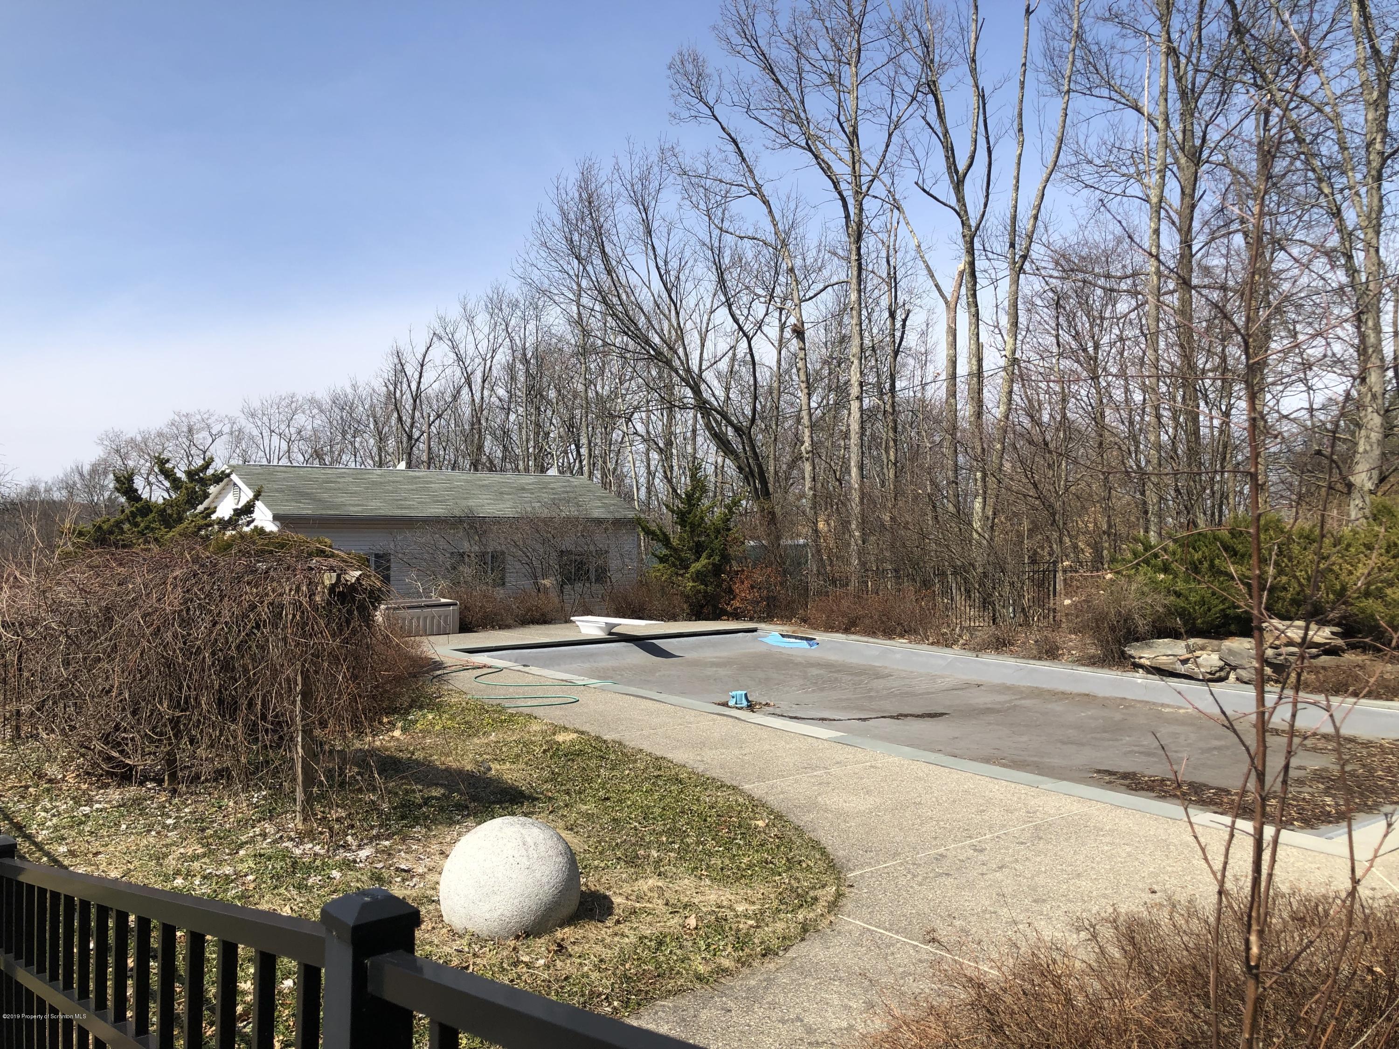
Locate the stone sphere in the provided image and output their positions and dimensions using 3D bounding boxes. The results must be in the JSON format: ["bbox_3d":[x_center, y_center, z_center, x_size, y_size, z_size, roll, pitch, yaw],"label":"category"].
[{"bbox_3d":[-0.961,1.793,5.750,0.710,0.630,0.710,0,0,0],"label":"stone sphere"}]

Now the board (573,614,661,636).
[{"bbox_3d":[-1.450,1.800,19.800,0.460,0.330,2.400,0,0,-38],"label":"board"}]

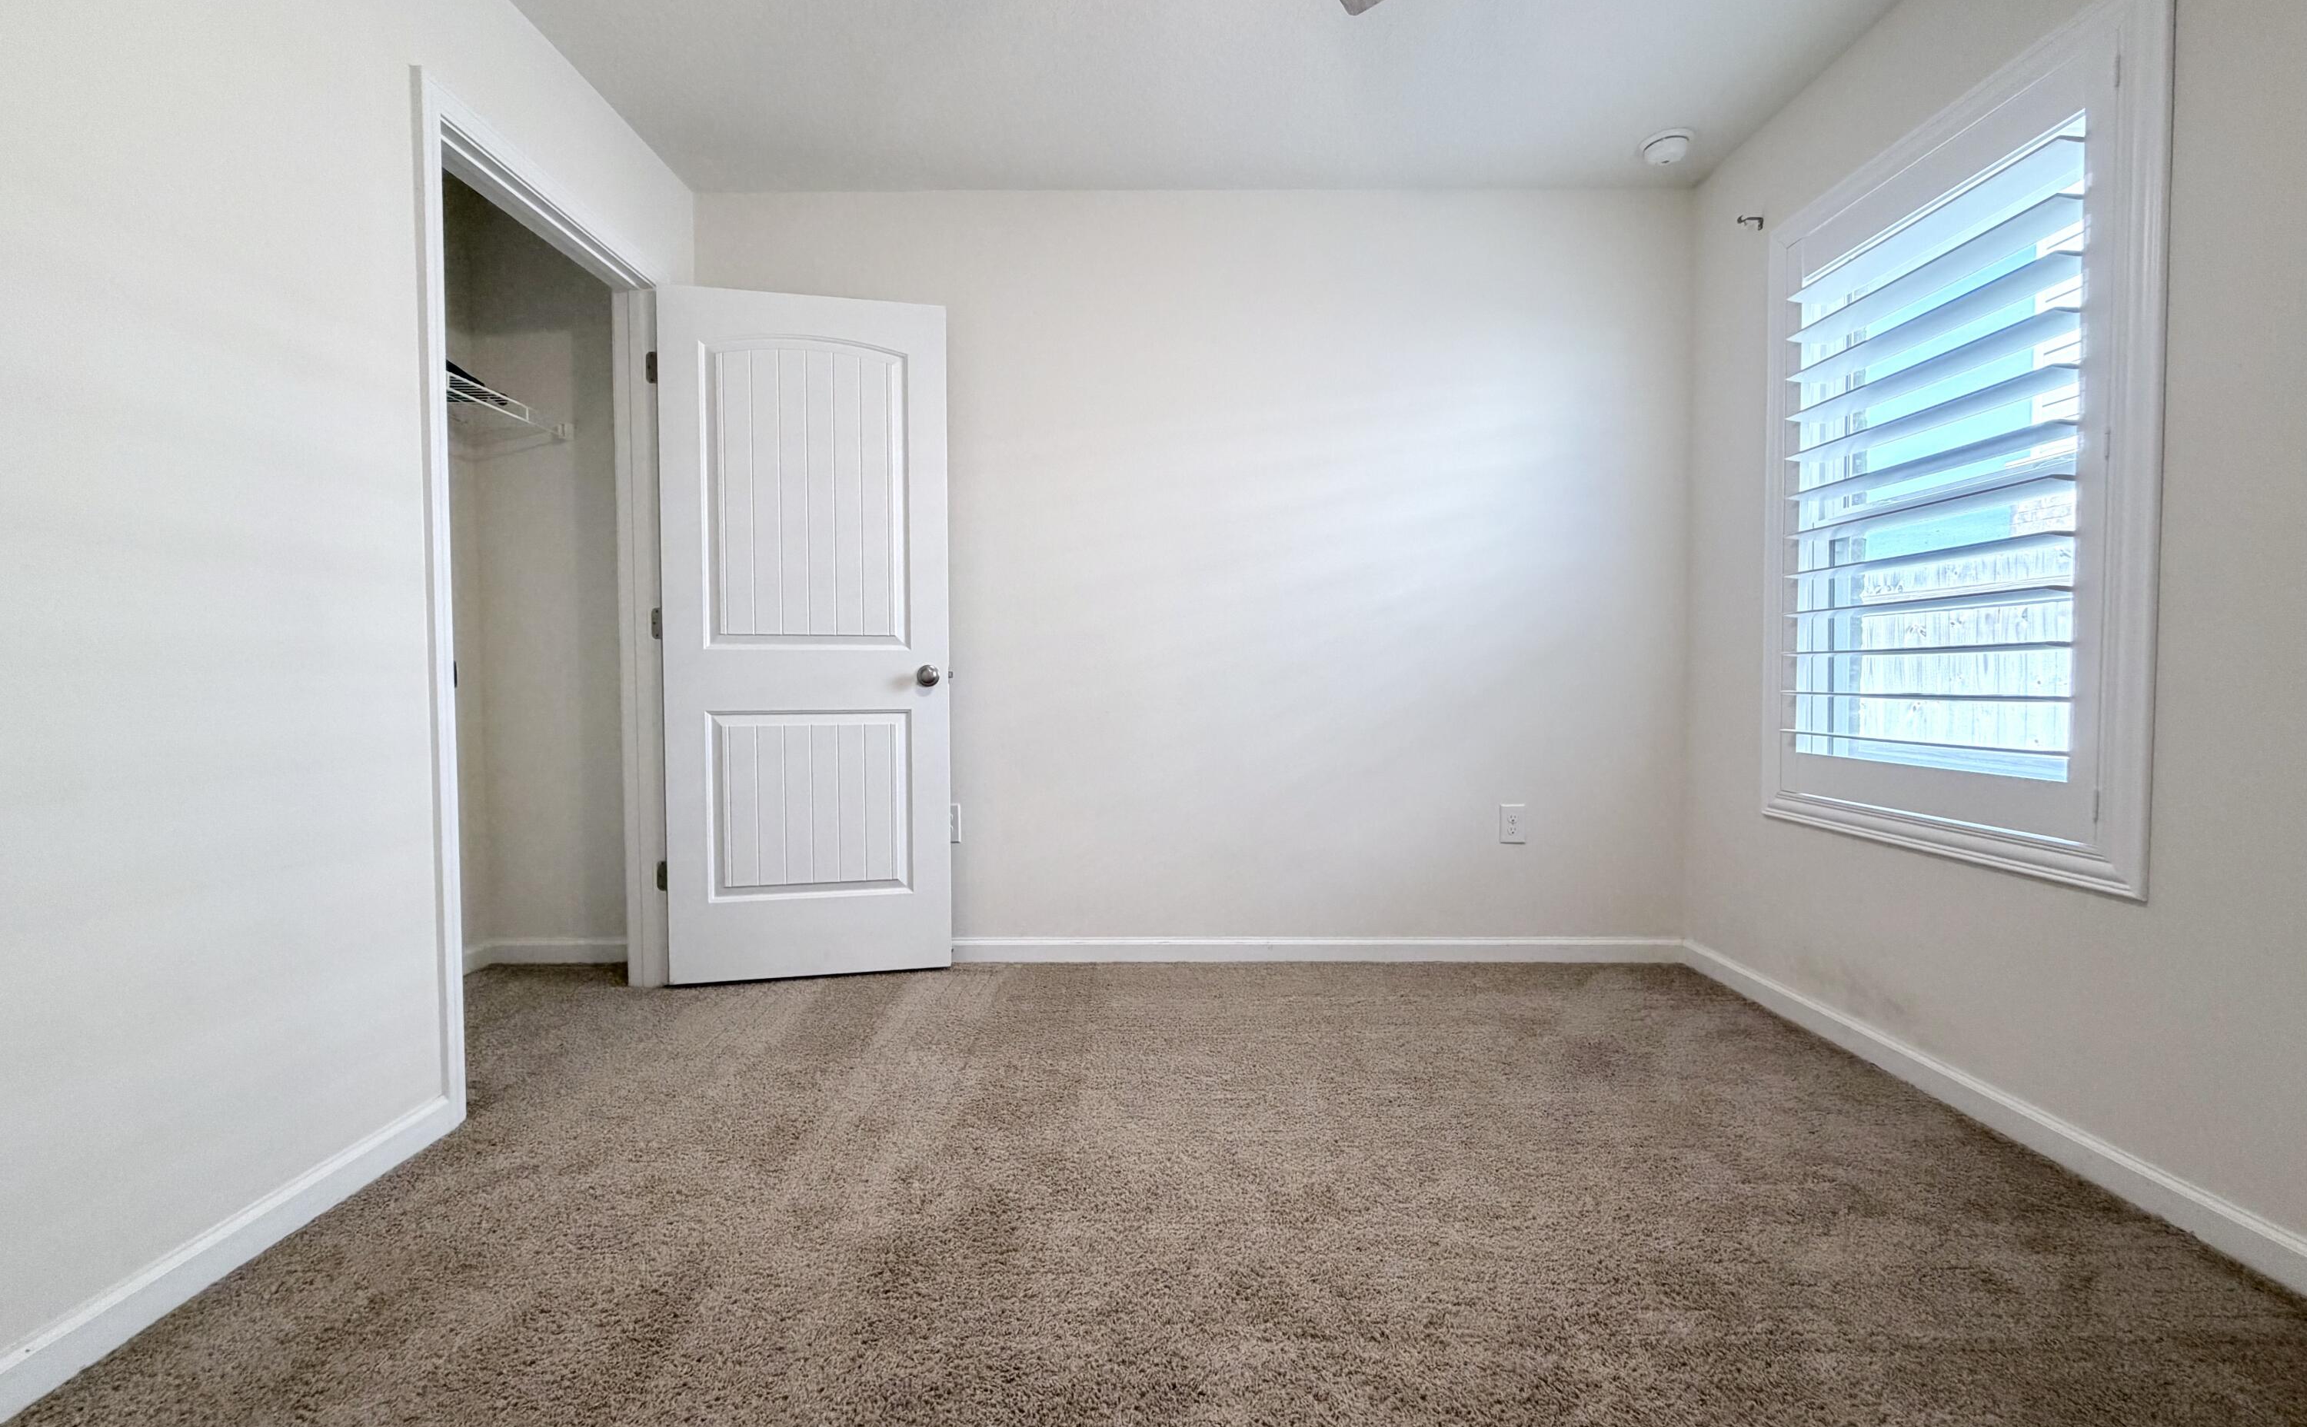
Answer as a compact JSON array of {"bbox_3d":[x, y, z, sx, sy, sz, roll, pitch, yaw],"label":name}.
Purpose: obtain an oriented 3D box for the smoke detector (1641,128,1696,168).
[{"bbox_3d":[1.453,-1.602,2.647,0.142,0.050,0.142,0,2,0],"label":"smoke detector"}]

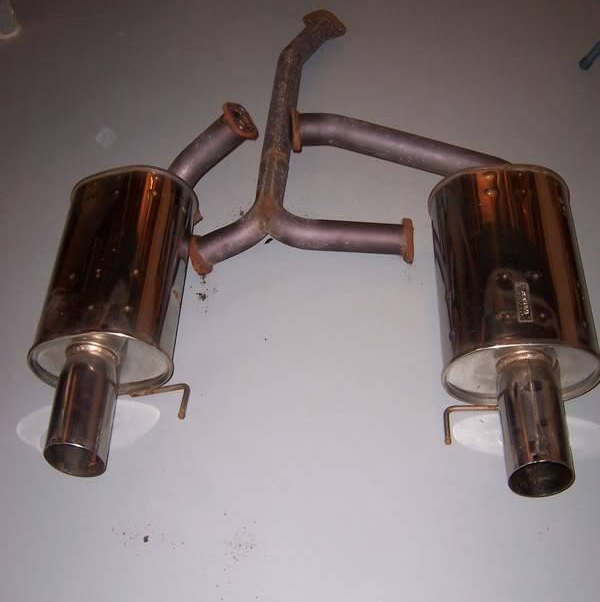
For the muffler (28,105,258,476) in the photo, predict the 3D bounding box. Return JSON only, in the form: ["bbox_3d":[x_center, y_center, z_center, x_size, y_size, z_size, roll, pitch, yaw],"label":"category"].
[{"bbox_3d":[-0.272,-0.053,1.480,0.382,0.246,0.738,-2,50,5],"label":"muffler"}]

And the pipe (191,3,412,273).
[{"bbox_3d":[0.008,-0.383,1.814,0.437,0.108,0.798,-2,50,5],"label":"pipe"}]

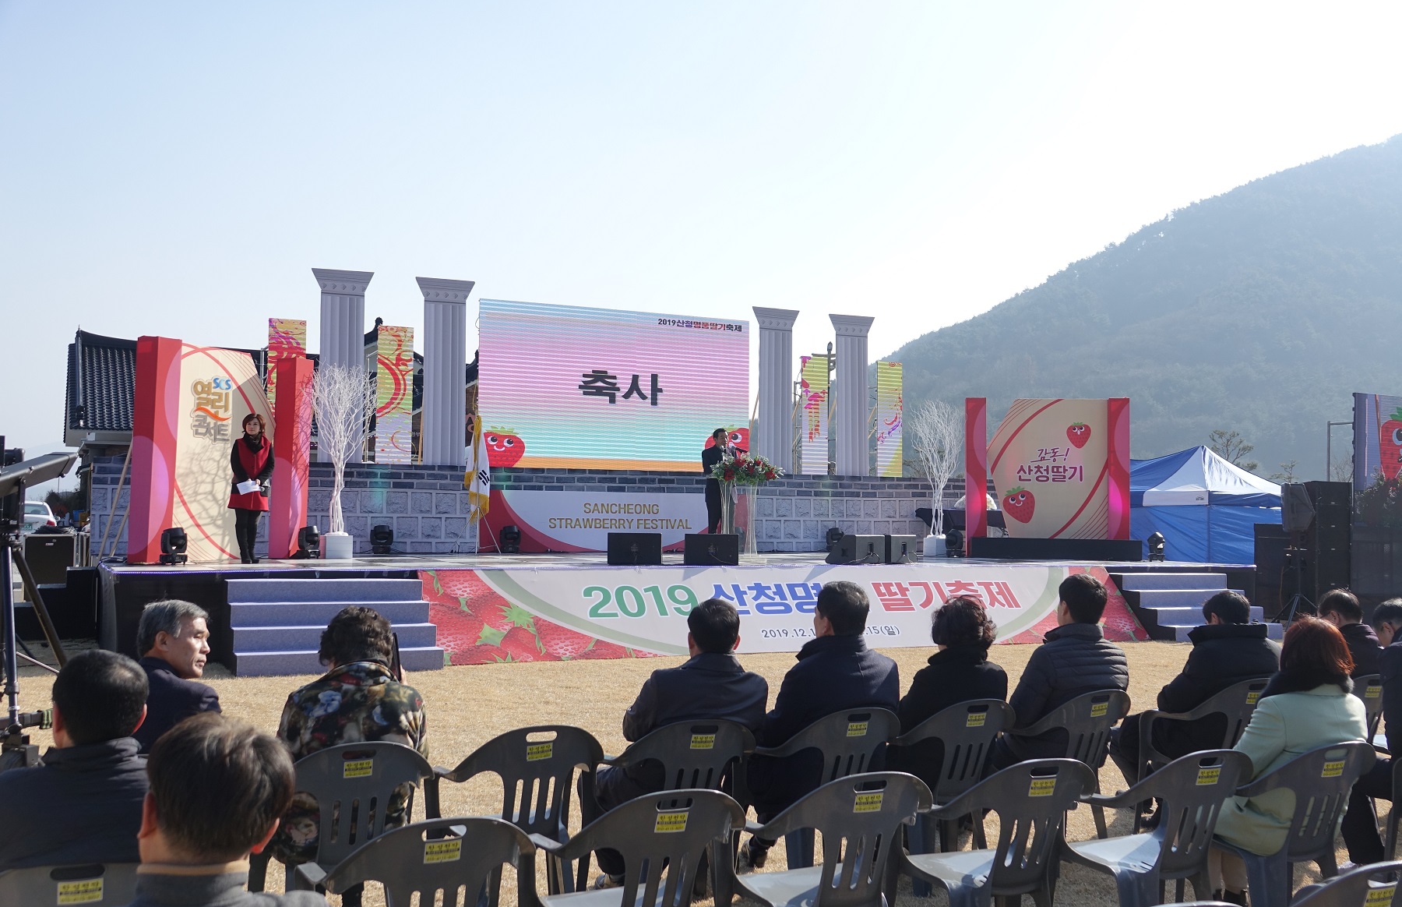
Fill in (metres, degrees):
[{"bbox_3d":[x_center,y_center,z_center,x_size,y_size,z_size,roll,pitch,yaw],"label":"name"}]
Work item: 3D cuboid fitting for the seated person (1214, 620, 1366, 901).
[{"bbox_3d":[1.913,1.136,4.603,0.540,1.161,0.680,2,-3,-20],"label":"seated person"}]

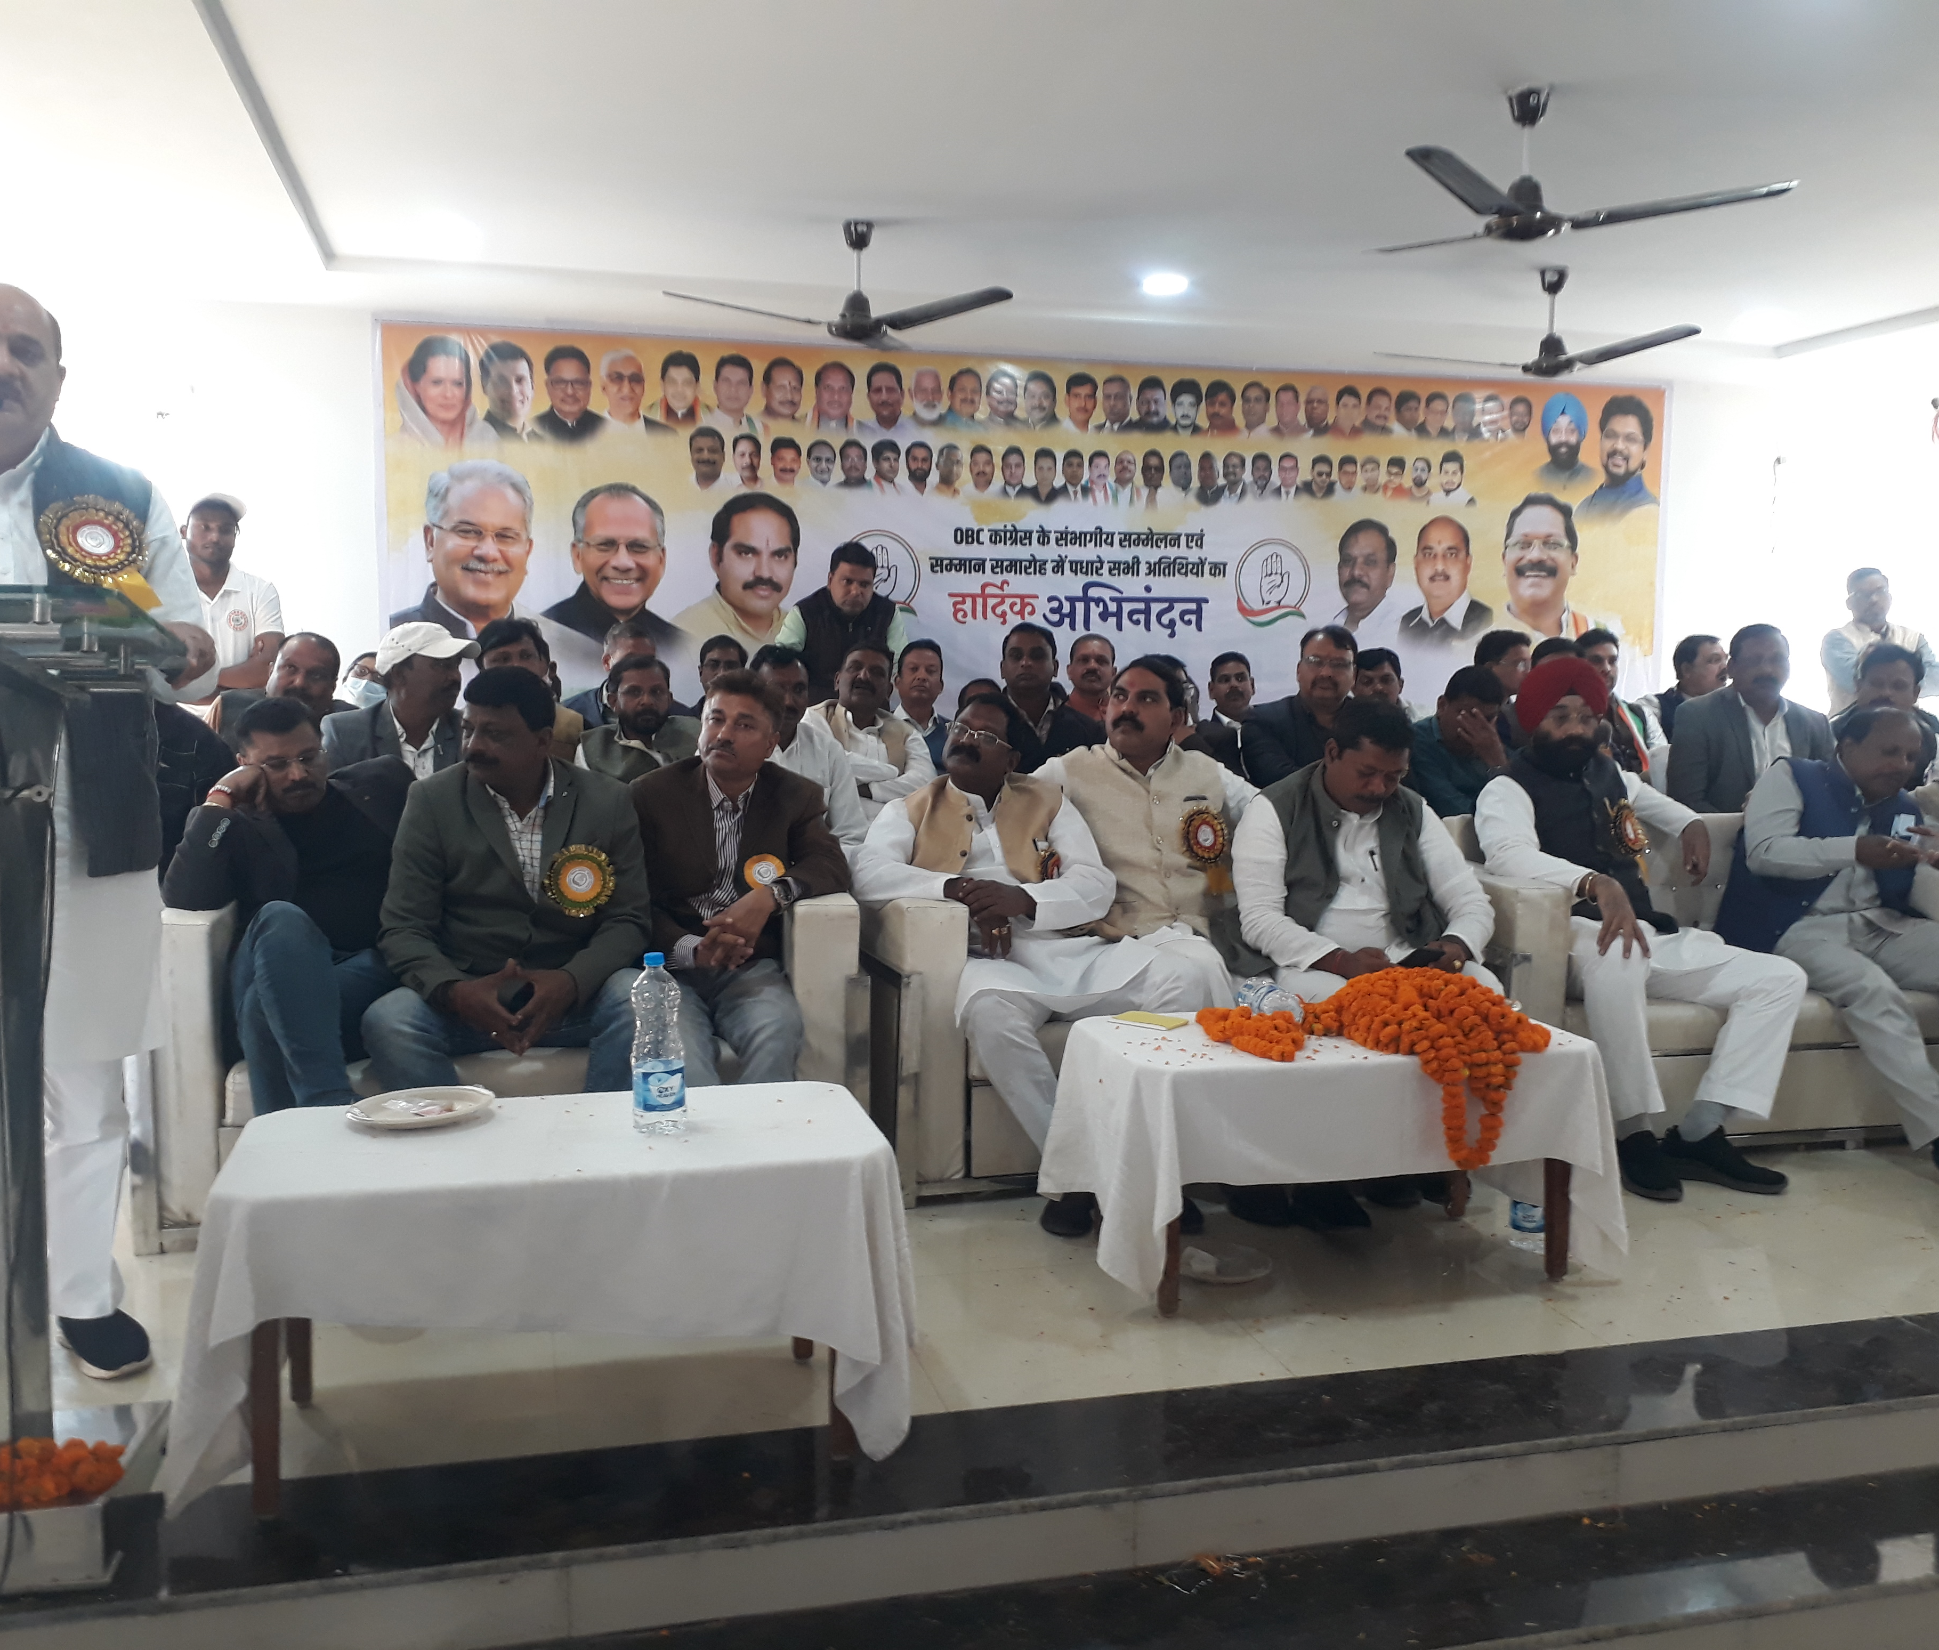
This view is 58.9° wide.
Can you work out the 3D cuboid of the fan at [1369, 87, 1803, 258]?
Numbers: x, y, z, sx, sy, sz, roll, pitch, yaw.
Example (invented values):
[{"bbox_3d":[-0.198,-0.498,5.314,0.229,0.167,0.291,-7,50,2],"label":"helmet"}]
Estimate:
[{"bbox_3d":[1.270,-1.554,3.970,1.140,0.365,1.070,4,6,38],"label":"fan"}]

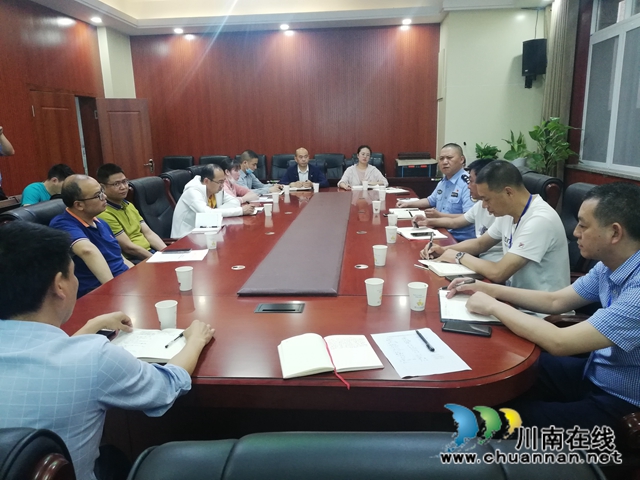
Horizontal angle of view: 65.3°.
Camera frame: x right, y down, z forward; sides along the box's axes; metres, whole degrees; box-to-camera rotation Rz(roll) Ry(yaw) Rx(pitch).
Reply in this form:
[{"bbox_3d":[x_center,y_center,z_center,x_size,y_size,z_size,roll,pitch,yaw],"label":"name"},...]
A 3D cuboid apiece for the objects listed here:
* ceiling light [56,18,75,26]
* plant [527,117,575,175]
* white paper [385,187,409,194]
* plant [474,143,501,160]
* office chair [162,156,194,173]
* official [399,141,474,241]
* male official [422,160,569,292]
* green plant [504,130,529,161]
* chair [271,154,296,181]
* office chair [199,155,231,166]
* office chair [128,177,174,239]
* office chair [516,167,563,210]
[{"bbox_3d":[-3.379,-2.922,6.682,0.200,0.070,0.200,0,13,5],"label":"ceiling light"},{"bbox_3d":[2.591,-0.562,5.414,0.580,1.500,0.580,0,12,5],"label":"plant"},{"bbox_3d":[0.838,-0.551,5.511,0.280,0.015,0.260,0,12,5],"label":"white paper"},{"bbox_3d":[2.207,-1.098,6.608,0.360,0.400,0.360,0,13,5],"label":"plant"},{"bbox_3d":[-2.265,-0.841,8.163,0.580,1.030,0.650,0,13,5],"label":"office chair"},{"bbox_3d":[1.069,-0.189,4.349,0.780,1.270,0.570,-10,15,-35],"label":"official"},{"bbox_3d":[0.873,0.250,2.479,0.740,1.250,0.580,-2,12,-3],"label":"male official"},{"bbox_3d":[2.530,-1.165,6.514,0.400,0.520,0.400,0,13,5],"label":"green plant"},{"bbox_3d":[-0.459,-0.747,7.579,0.580,1.080,0.640,0,12,5],"label":"chair"},{"bbox_3d":[-1.524,-0.731,7.671,0.580,1.060,0.640,0,12,5],"label":"office chair"},{"bbox_3d":[-1.187,-0.026,4.375,0.680,1.030,0.620,2,13,14],"label":"office chair"},{"bbox_3d":[1.471,-0.003,4.006,0.680,1.040,0.620,0,13,5],"label":"office chair"}]

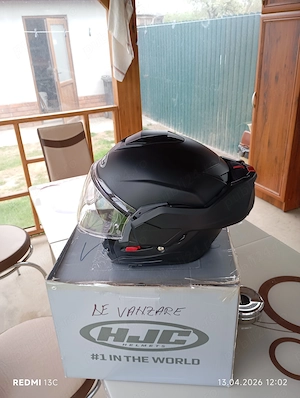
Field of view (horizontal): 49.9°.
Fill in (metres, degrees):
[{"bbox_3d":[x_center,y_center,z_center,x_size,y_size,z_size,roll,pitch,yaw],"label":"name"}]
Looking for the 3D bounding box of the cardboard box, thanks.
[{"bbox_3d":[0.001,0.217,0.788,0.362,0.274,0.301,0,24,6],"label":"cardboard box"}]

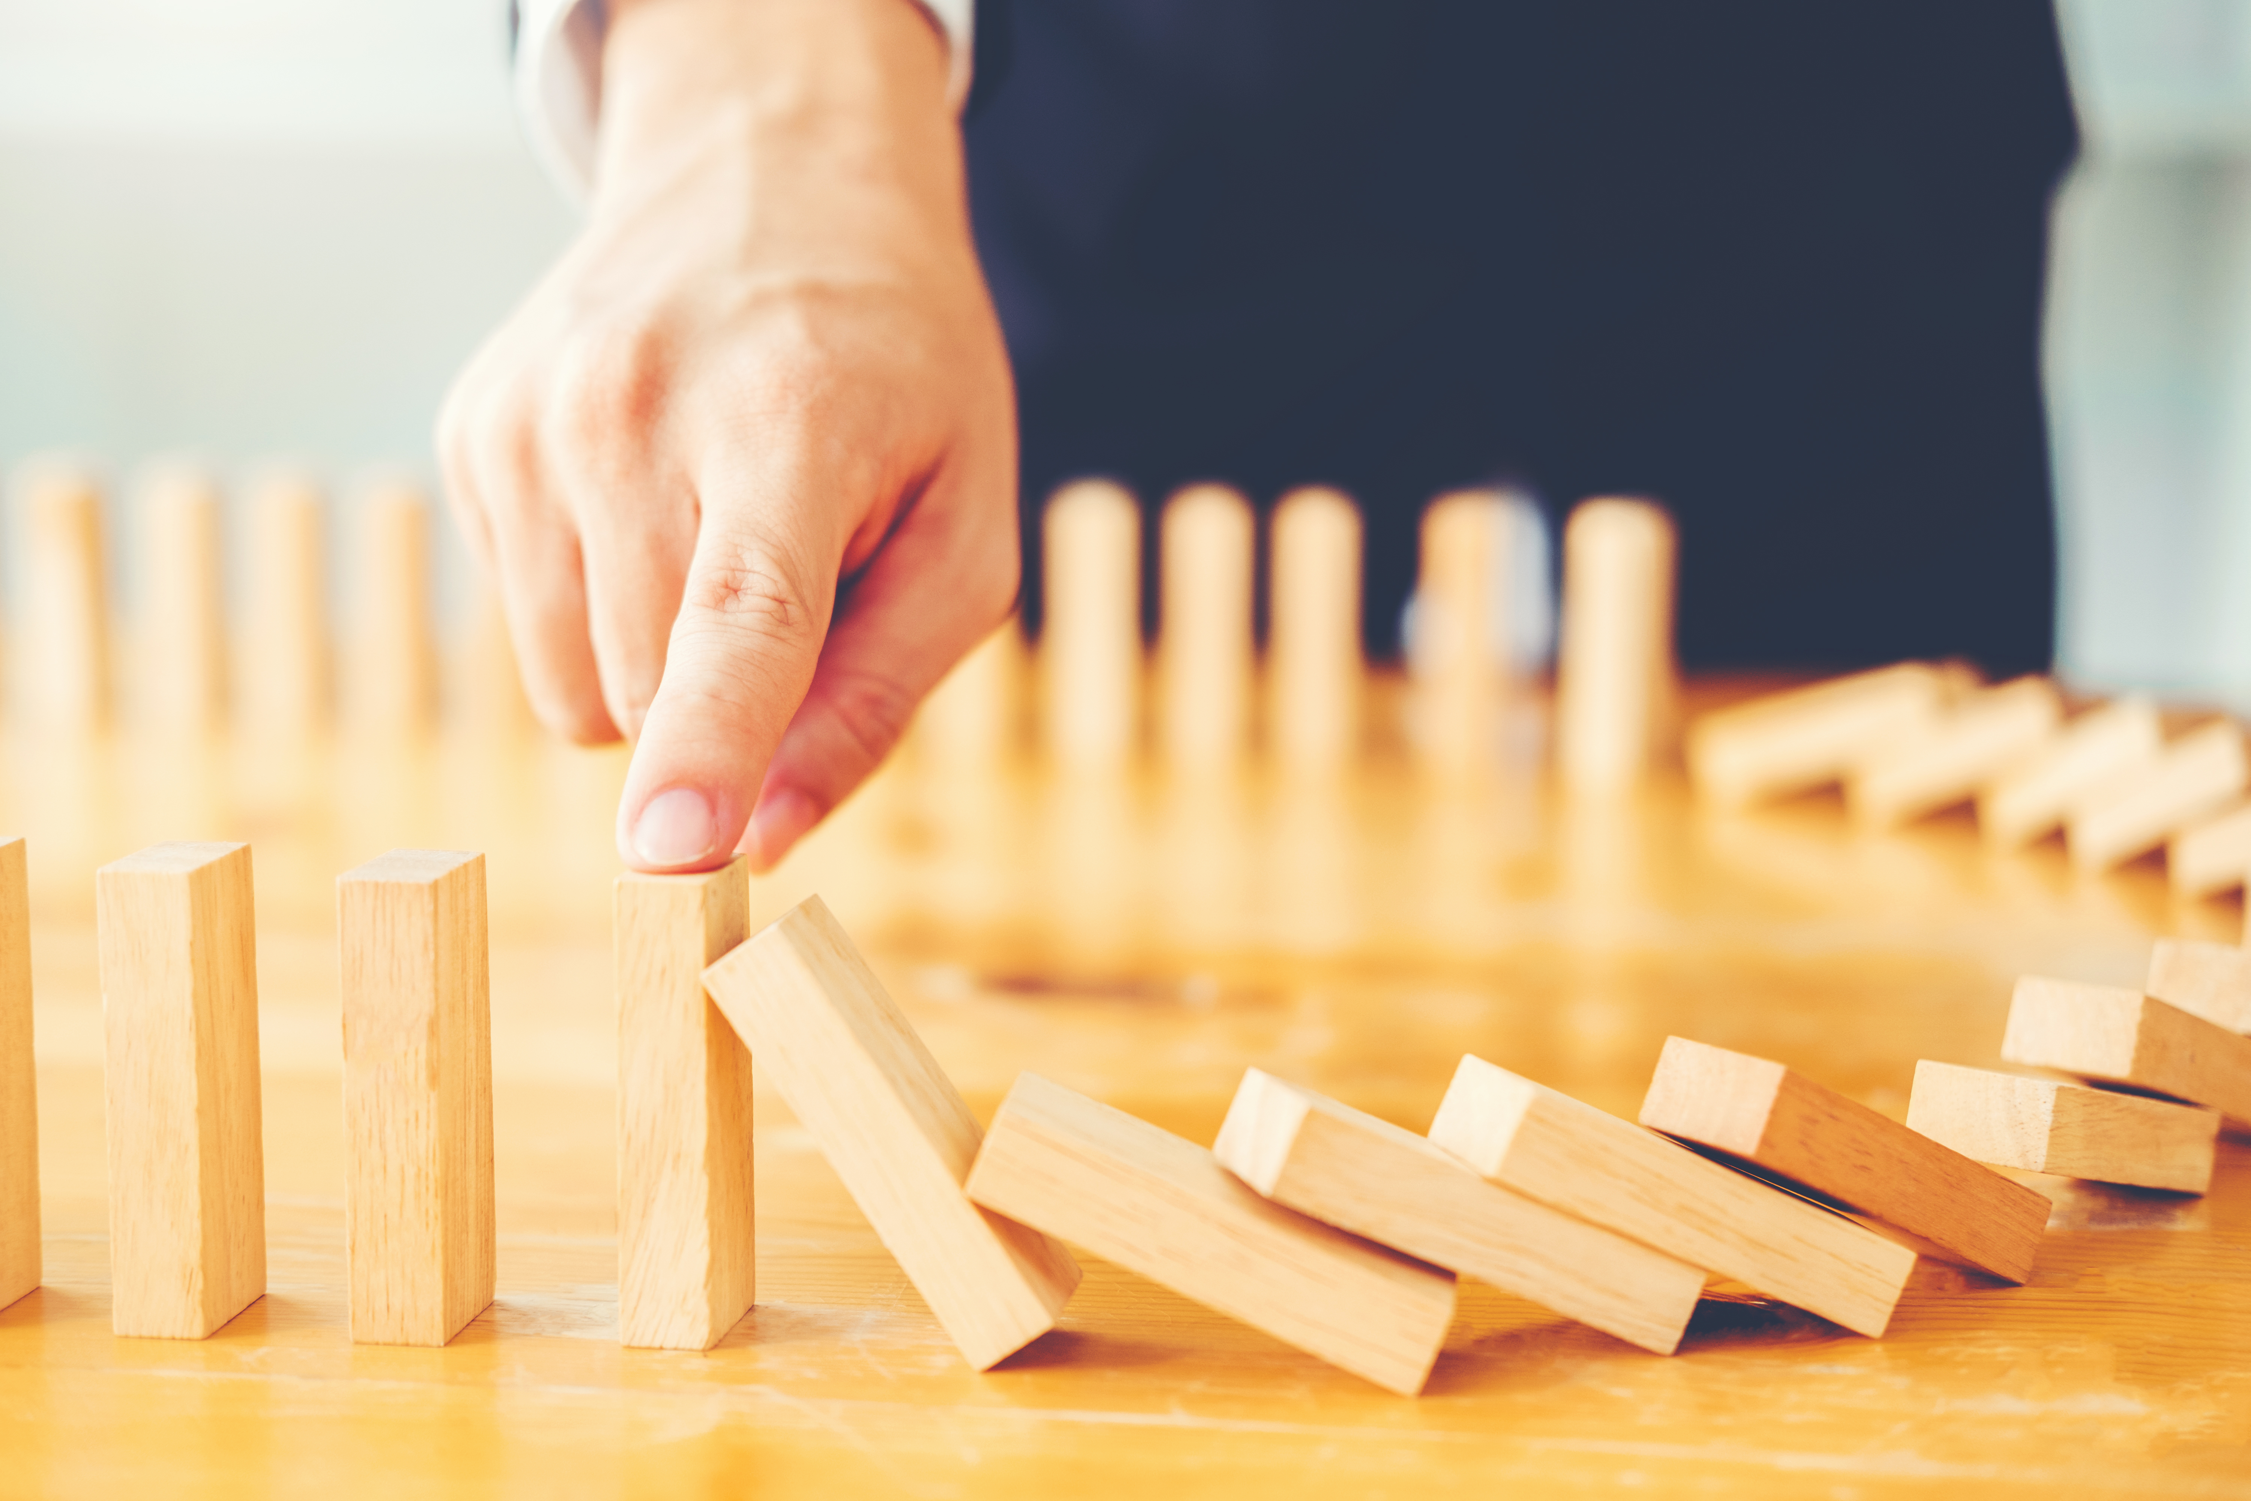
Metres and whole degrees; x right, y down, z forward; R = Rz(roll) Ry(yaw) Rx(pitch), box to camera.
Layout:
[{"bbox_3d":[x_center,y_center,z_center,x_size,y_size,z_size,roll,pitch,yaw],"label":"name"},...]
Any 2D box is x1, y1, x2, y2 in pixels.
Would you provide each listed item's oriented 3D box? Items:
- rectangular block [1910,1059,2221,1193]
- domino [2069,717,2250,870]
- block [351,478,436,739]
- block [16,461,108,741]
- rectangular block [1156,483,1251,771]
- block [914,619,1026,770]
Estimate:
[{"bbox_3d":[0.166,0.067,0.584,0.025,0.015,0.075,8,-4,39],"label":"rectangular block"},{"bbox_3d":[0.273,0.014,0.845,0.025,0.015,0.075,-2,-18,-15],"label":"domino"},{"bbox_3d":[-0.231,-0.041,1.044,0.015,0.075,0.025,1,10,4],"label":"block"},{"bbox_3d":[-0.335,-0.044,1.052,0.015,0.075,0.025,1,10,4],"label":"block"},{"bbox_3d":[0.025,-0.035,1.028,0.015,0.075,0.025,1,10,2],"label":"rectangular block"},{"bbox_3d":[-0.050,-0.038,1.037,0.015,0.075,0.025,1,10,3],"label":"block"}]

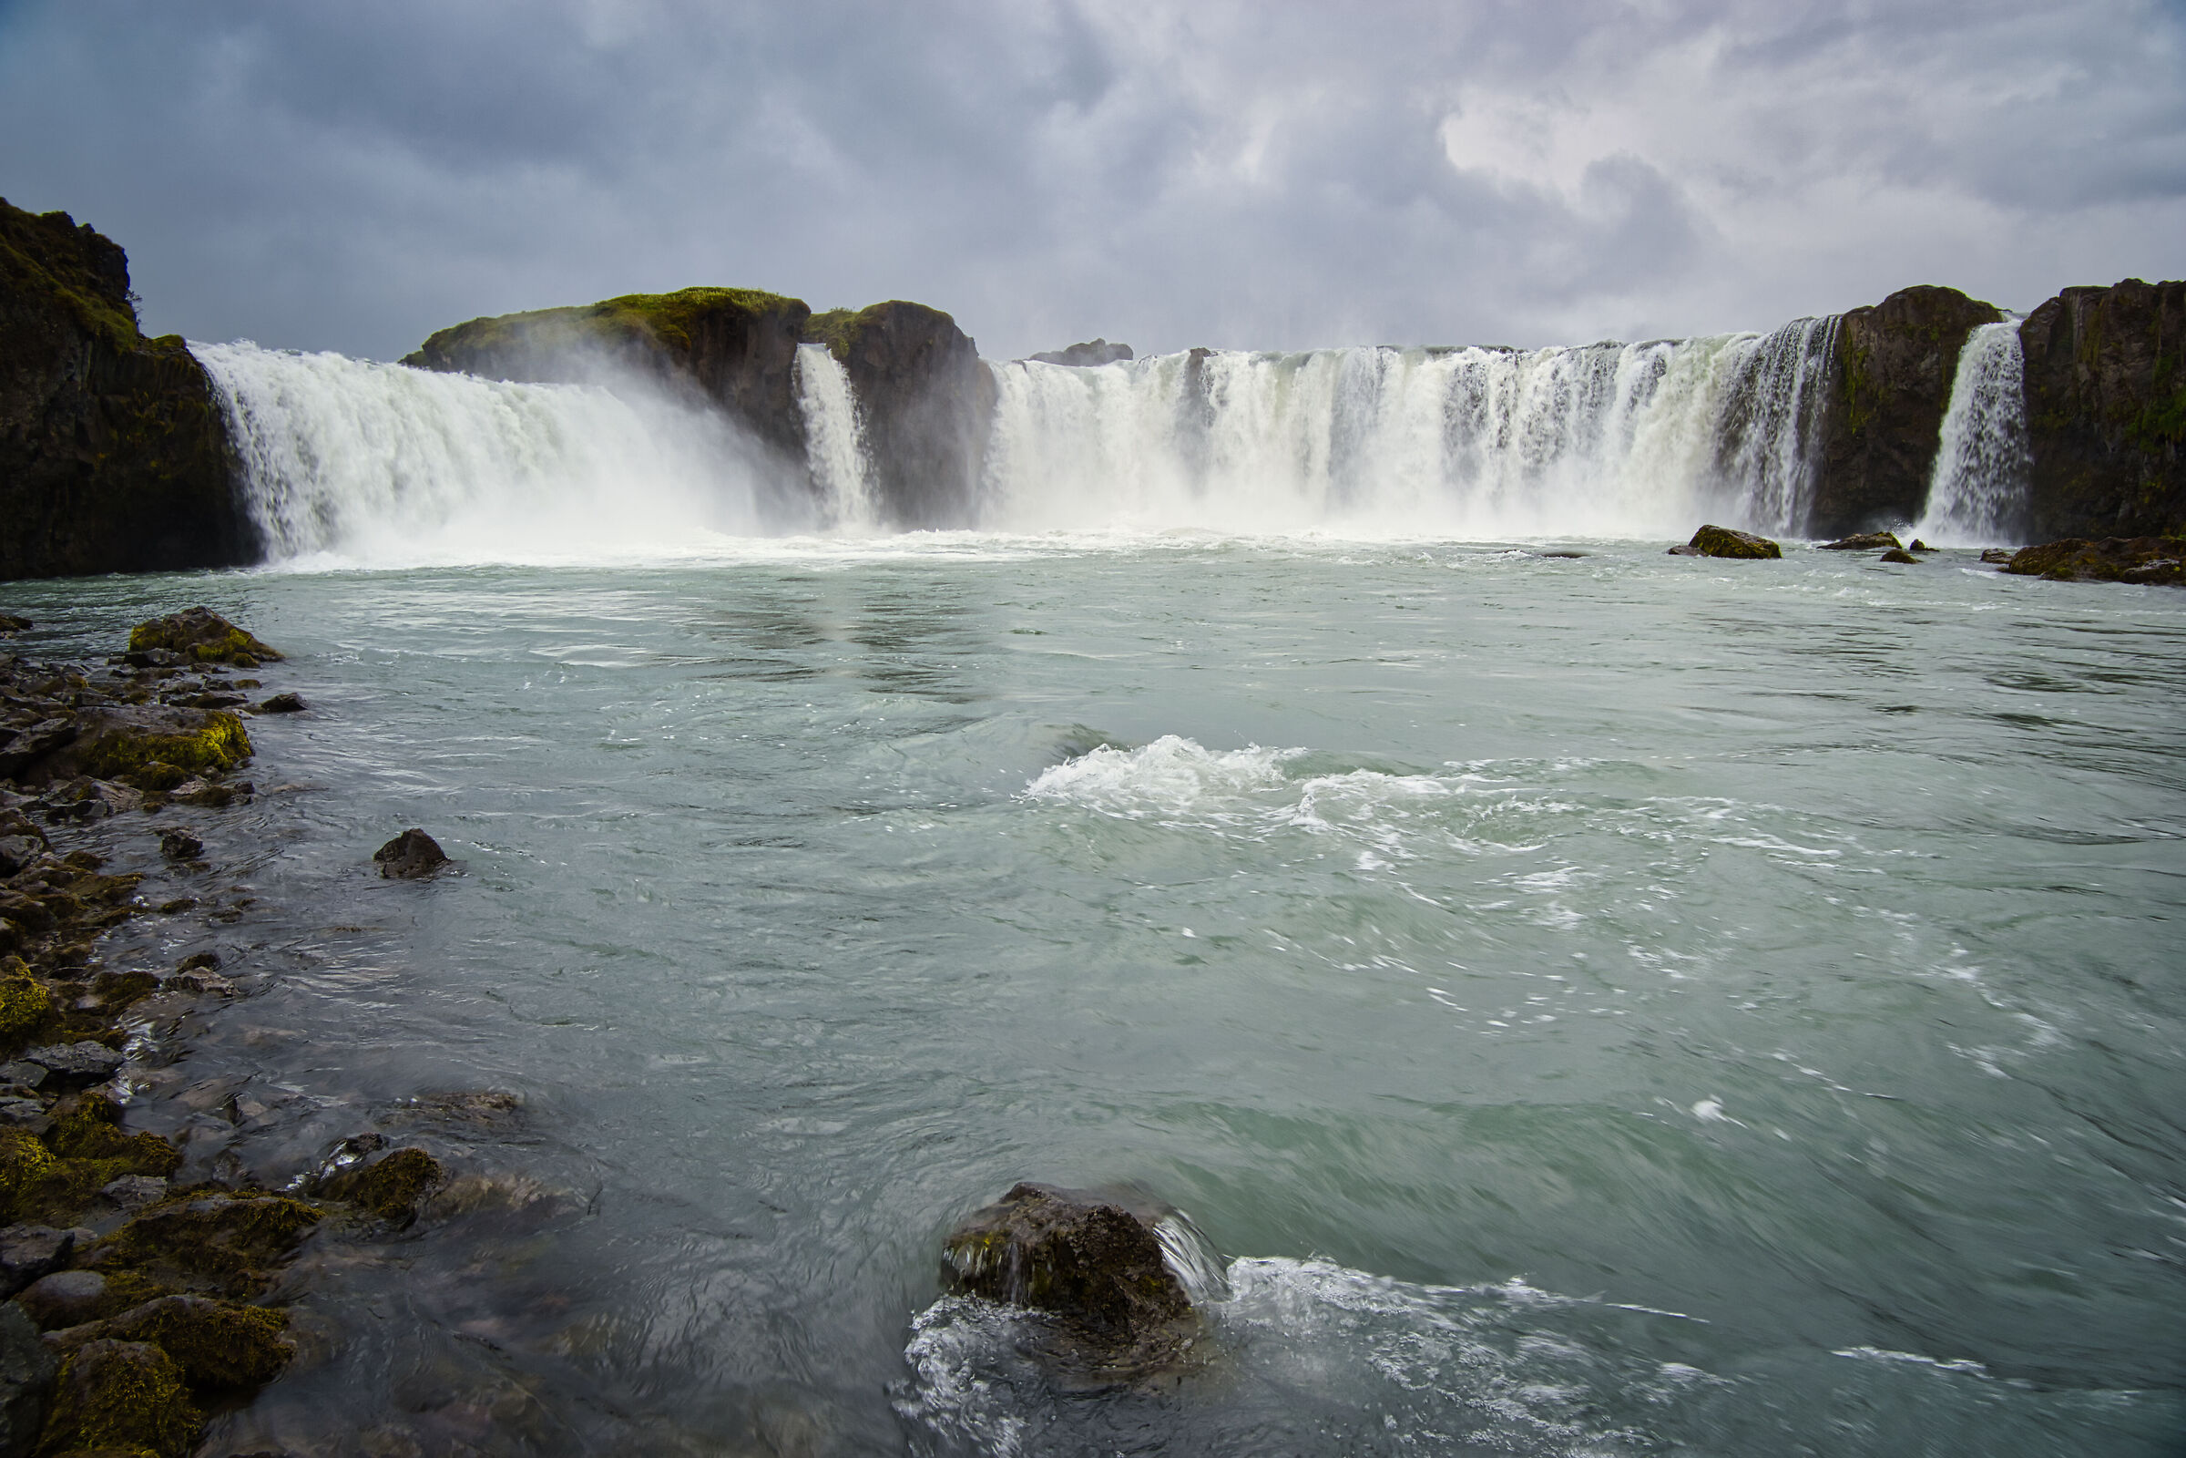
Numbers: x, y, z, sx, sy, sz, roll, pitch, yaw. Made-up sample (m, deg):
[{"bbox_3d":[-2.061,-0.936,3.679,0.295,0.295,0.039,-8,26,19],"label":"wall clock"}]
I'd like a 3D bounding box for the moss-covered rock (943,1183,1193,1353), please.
[{"bbox_3d":[-0.069,1.539,4.057,0.750,0.360,0.640,-1,9,-1],"label":"moss-covered rock"}]

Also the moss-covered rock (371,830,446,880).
[{"bbox_3d":[-4.381,0.794,8.955,0.430,0.290,0.360,-6,10,-26],"label":"moss-covered rock"}]

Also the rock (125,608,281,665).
[{"bbox_3d":[-13.498,-1.429,21.159,2.050,0.780,1.500,-7,11,-32],"label":"rock"}]

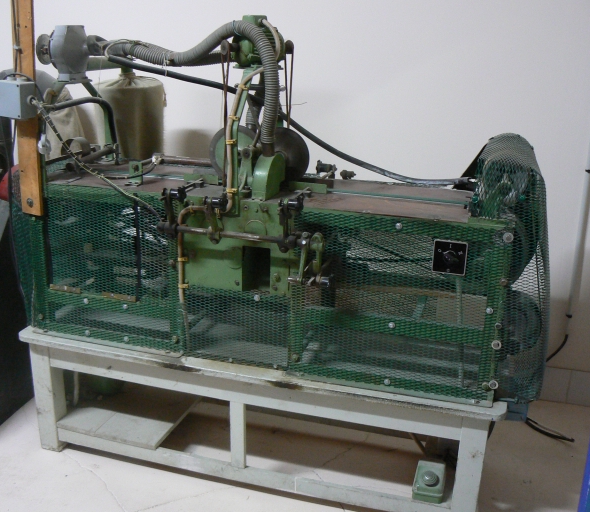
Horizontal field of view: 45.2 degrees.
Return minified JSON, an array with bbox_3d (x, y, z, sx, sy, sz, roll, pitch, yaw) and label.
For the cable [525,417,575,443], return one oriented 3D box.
[{"bbox_3d":[1.104,0.747,3.075,0.075,0.050,0.250,-9,19,-36],"label":"cable"}]

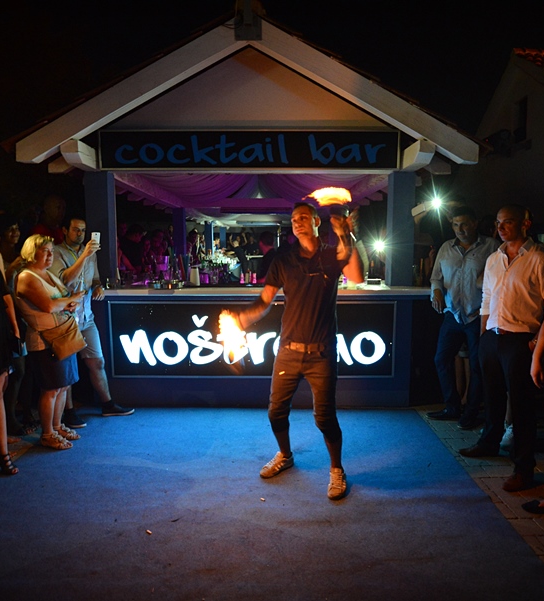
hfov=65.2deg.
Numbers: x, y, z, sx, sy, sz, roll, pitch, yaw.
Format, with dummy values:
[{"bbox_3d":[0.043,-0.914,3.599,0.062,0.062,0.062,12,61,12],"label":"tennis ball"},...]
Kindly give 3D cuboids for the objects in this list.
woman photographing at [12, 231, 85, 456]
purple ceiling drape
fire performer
[{"bbox_3d":[-1.670,0.297,3.257,0.430,1.600,0.440,3,7,26],"label":"woman photographing"},{"bbox_3d":[-0.200,-1.558,5.204,2.600,0.600,3.000,0,7,0],"label":"purple ceiling drape"},{"bbox_3d":[0.130,0.293,2.602,0.820,1.770,0.520,1,7,12],"label":"fire performer"}]

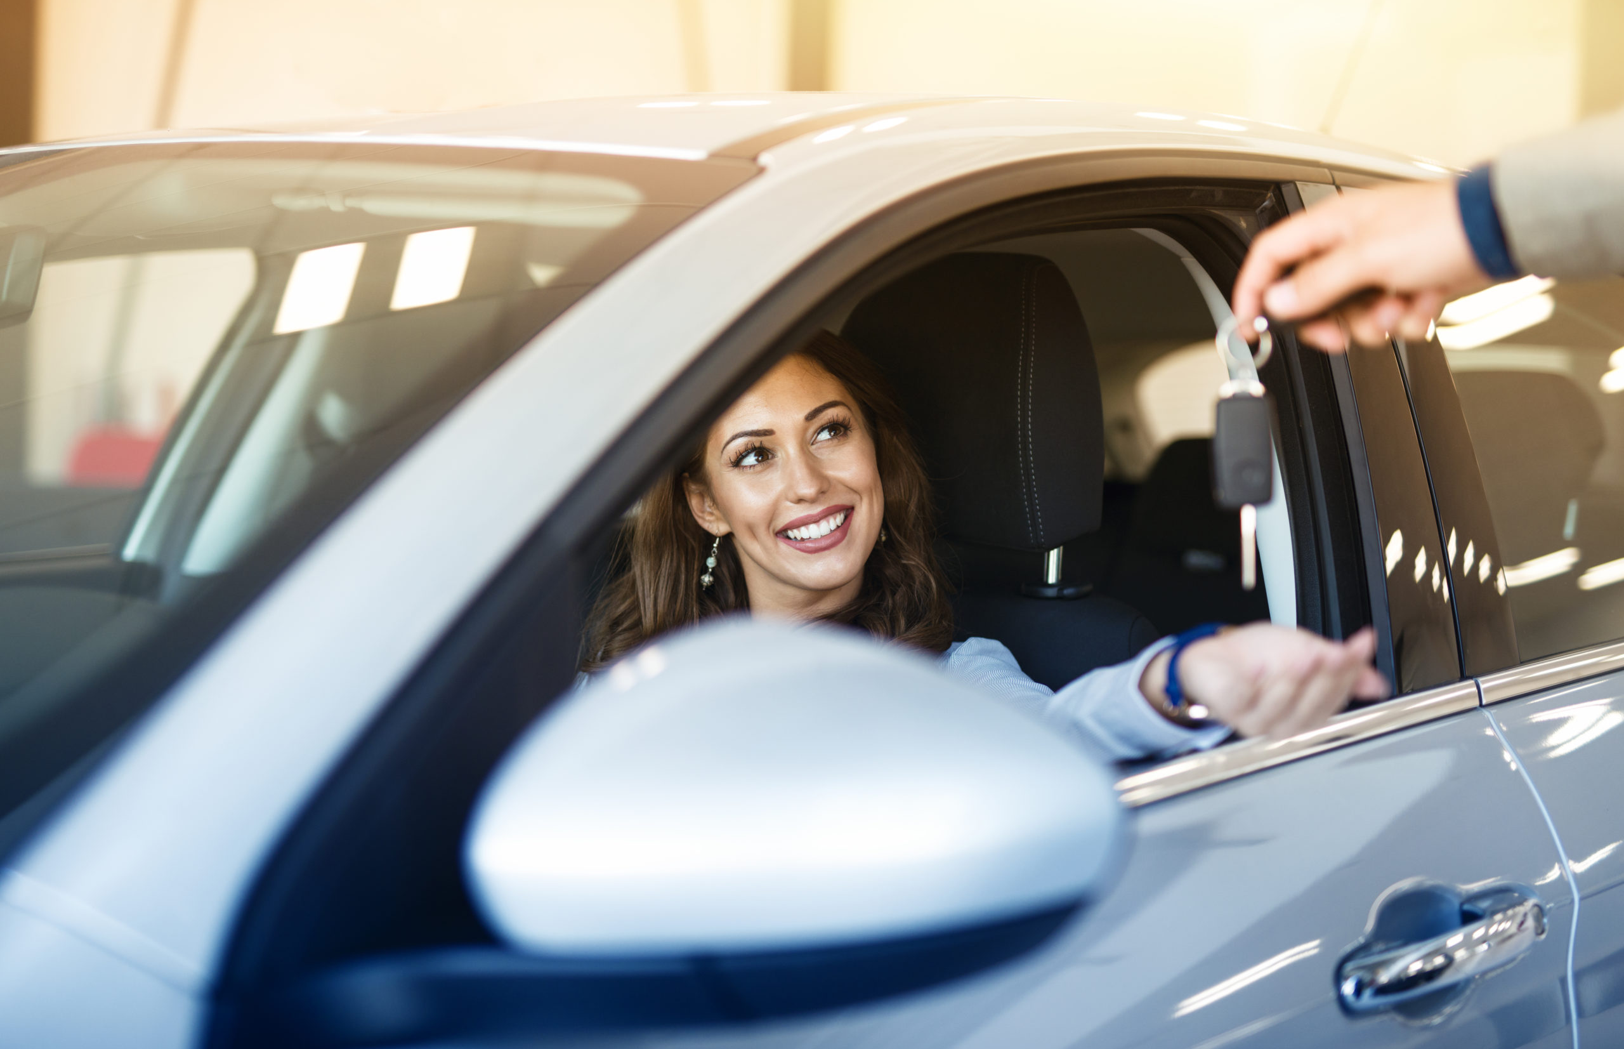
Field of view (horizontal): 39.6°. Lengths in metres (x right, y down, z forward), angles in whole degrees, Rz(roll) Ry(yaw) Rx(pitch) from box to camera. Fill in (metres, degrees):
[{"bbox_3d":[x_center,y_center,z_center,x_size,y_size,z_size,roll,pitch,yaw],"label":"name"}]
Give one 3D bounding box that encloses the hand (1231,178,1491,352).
[{"bbox_3d":[0.311,-0.147,1.280,0.145,0.095,0.095,2,1,16],"label":"hand"}]

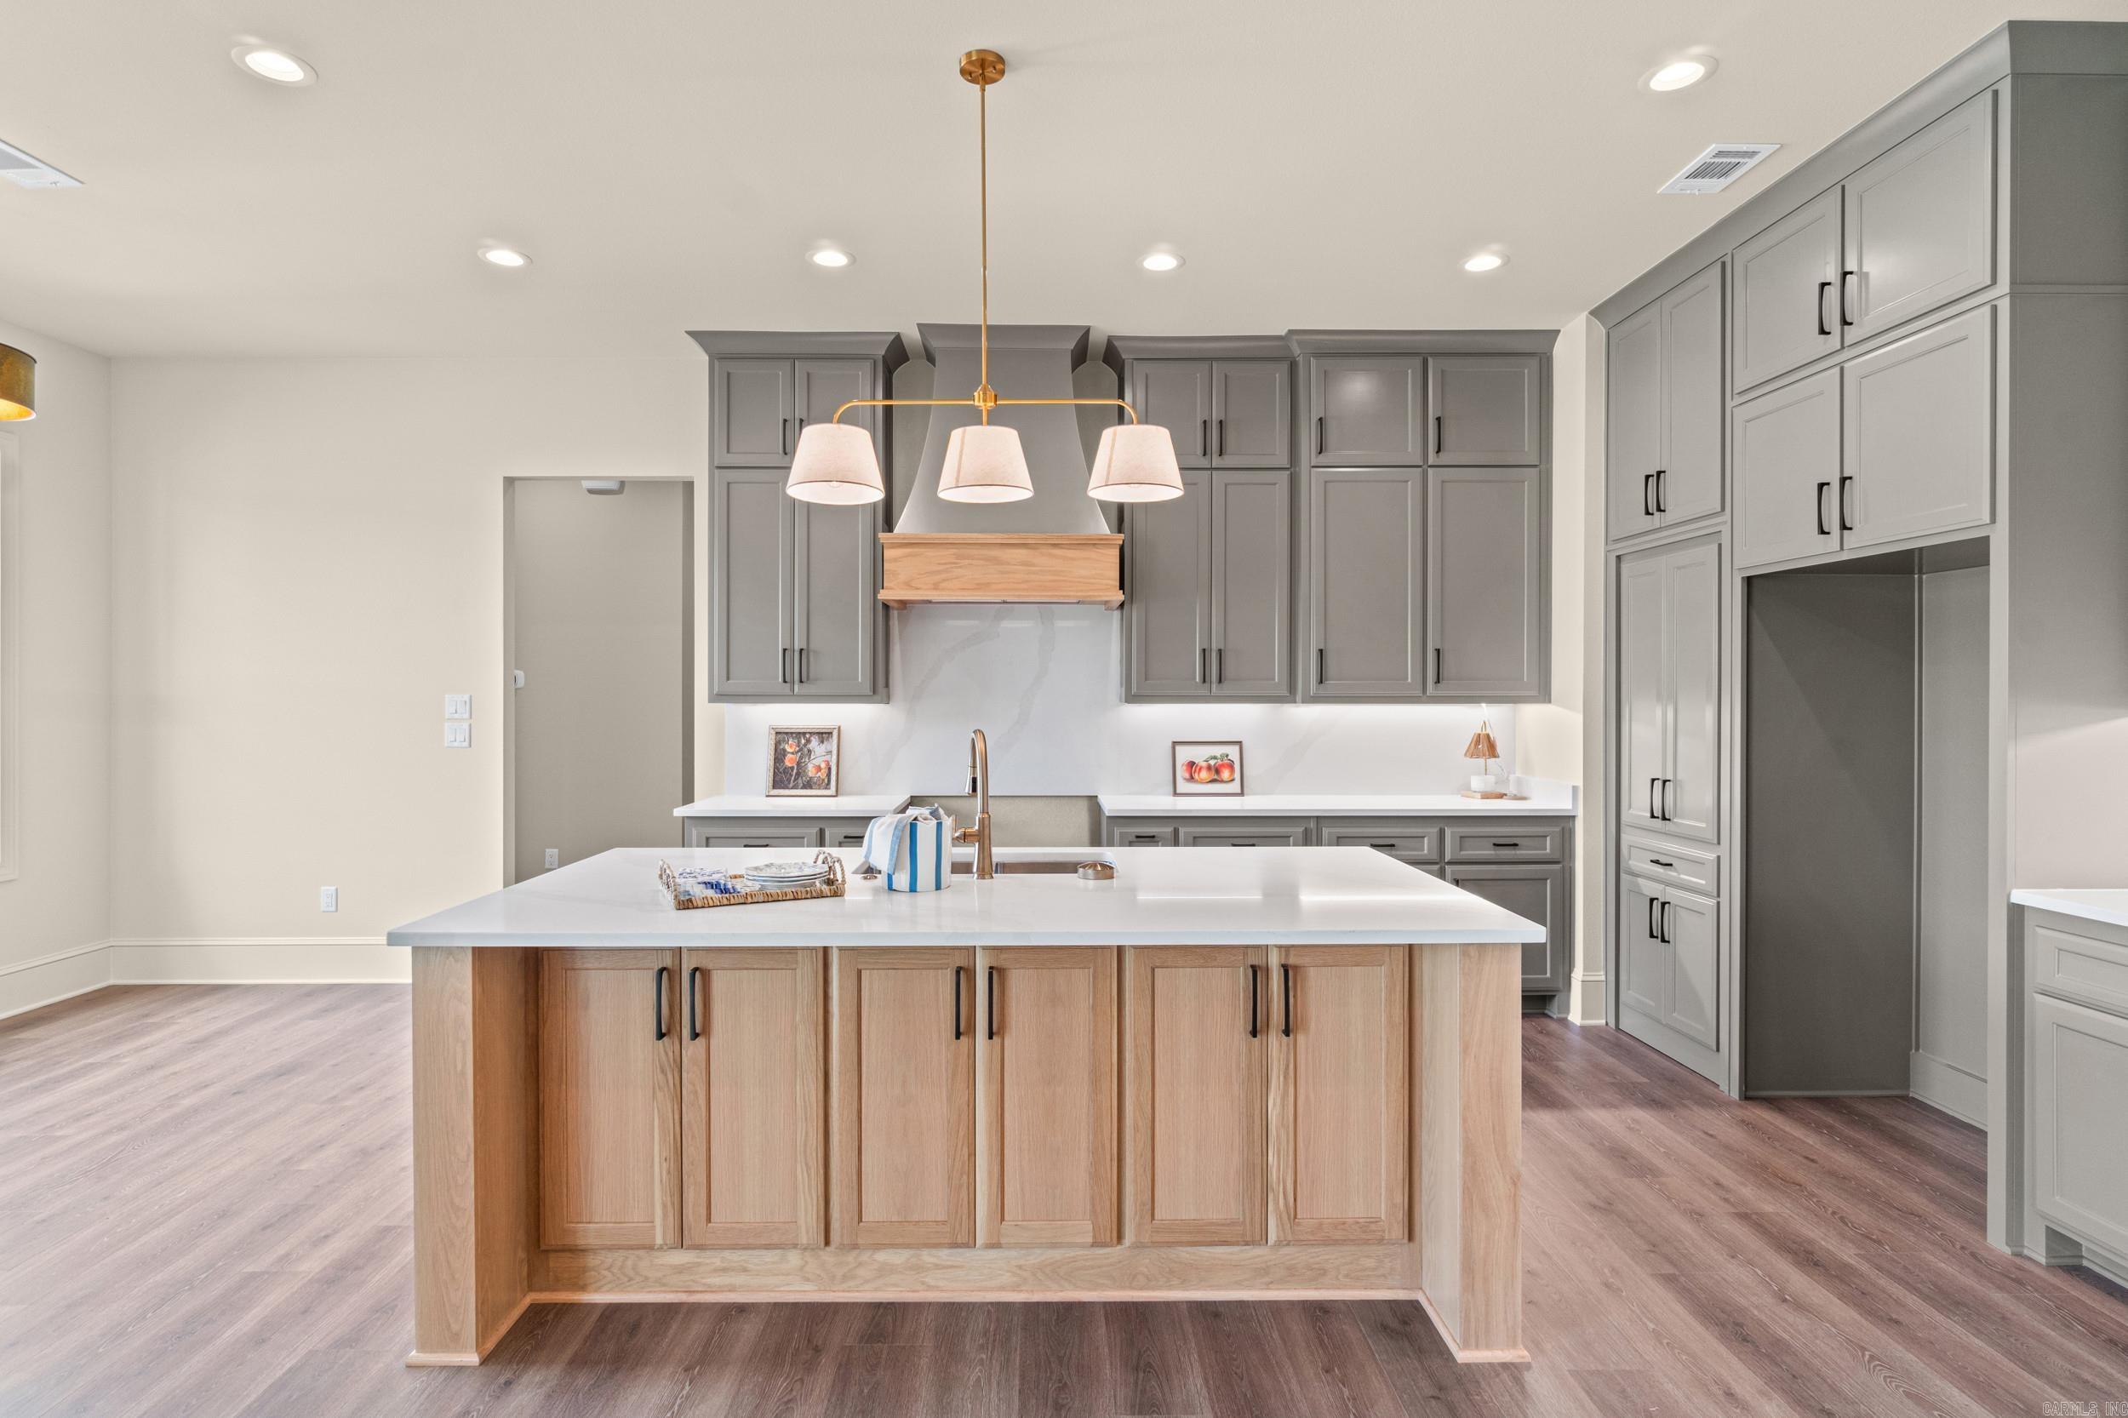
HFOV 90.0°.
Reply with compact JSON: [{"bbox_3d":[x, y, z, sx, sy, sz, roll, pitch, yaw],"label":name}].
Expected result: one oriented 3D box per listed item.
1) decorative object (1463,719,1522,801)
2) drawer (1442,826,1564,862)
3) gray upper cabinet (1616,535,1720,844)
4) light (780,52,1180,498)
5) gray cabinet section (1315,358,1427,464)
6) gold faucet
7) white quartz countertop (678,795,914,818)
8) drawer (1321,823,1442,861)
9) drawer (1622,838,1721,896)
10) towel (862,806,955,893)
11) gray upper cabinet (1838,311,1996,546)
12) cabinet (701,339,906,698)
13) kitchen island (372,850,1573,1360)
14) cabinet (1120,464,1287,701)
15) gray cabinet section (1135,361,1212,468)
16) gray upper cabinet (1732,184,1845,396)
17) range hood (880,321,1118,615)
[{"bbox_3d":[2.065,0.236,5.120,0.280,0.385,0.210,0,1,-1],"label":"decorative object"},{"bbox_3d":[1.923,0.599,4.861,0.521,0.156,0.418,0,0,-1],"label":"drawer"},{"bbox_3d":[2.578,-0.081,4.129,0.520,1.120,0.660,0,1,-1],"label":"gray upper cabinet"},{"bbox_3d":[-0.201,-1.103,2.736,1.026,1.128,0.252,0,0,-1],"label":"light"},{"bbox_3d":[1.370,-1.344,4.995,0.511,0.490,0.380,0,1,-1],"label":"gray cabinet section"},{"bbox_3d":[-0.235,0.252,2.938,0.110,0.397,0.230,0,1,-13],"label":"gold faucet"},{"bbox_3d":[-1.196,0.445,4.844,0.928,0.032,0.660,0,1,-1],"label":"white quartz countertop"},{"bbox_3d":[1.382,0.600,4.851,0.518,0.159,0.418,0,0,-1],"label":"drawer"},{"bbox_3d":[2.553,0.606,4.123,0.470,0.150,0.635,0,1,-1],"label":"drawer"},{"bbox_3d":[-0.391,0.352,2.677,0.227,0.192,0.191,0,0,-1],"label":"towel"},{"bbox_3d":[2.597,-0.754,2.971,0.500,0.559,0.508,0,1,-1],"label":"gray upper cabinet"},{"bbox_3d":[-1.224,-0.853,5.009,0.895,1.648,0.376,0,0,-1],"label":"cabinet"},{"bbox_3d":[-0.199,0.908,2.795,2.389,0.914,1.182,0,1,-1],"label":"kitchen island"},{"bbox_3d":[0.666,-0.576,5.068,0.766,1.071,0.332,0,0,-1],"label":"cabinet"},{"bbox_3d":[0.501,-1.356,5.062,0.359,0.488,0.330,0,1,-1],"label":"gray cabinet section"},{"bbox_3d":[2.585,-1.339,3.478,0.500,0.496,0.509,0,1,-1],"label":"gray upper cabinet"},{"bbox_3d":[-0.273,-1.065,4.930,1.073,1.234,0.567,0,0,-1],"label":"range hood"}]

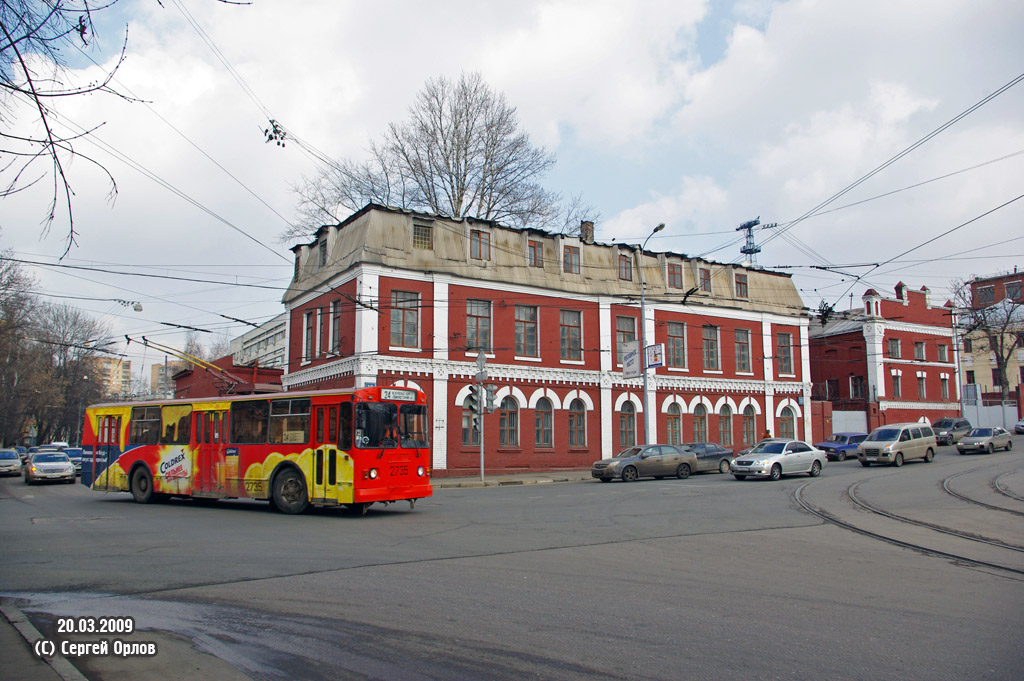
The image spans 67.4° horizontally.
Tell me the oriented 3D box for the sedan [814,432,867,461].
[{"bbox_3d":[18.808,5.960,43.353,4.130,1.440,1.620,1,-6,-34],"label":"sedan"}]

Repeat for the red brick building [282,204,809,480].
[{"bbox_3d":[2.822,1.338,42.596,28.000,11.600,10.800,5,-9,-31],"label":"red brick building"}]

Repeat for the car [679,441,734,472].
[{"bbox_3d":[8.287,5.466,35.317,4.300,1.460,1.700,2,-9,-34],"label":"car"}]

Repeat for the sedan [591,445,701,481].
[{"bbox_3d":[5.530,5.102,32.052,4.600,1.460,1.800,3,-11,-27],"label":"sedan"}]

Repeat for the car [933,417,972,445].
[{"bbox_3d":[28.908,6.007,50.950,4.500,1.740,1.830,0,-6,-37],"label":"car"}]

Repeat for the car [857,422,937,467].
[{"bbox_3d":[18.891,5.094,37.675,4.700,1.960,1.820,1,-7,-35],"label":"car"}]

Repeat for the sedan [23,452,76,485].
[{"bbox_3d":[-21.774,6.017,36.180,1.800,1.450,4.600,5,-10,-34],"label":"sedan"}]

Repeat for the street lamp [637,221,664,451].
[{"bbox_3d":[6.687,0.381,35.856,0.350,11.512,1.737,5,-9,-31],"label":"street lamp"}]

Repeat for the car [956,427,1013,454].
[{"bbox_3d":[27.921,5.892,45.327,4.170,1.430,1.680,1,-7,-36],"label":"car"}]

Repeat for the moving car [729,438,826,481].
[{"bbox_3d":[10.874,4.865,31.230,4.735,1.460,1.760,4,-9,-38],"label":"moving car"}]

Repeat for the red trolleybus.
[{"bbox_3d":[-7.355,2.889,20.867,11.820,3.100,2.500,-5,-9,33],"label":"red trolleybus"}]

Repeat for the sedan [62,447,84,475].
[{"bbox_3d":[-25.797,7.172,45.422,1.800,1.540,4.500,4,-9,-30],"label":"sedan"}]

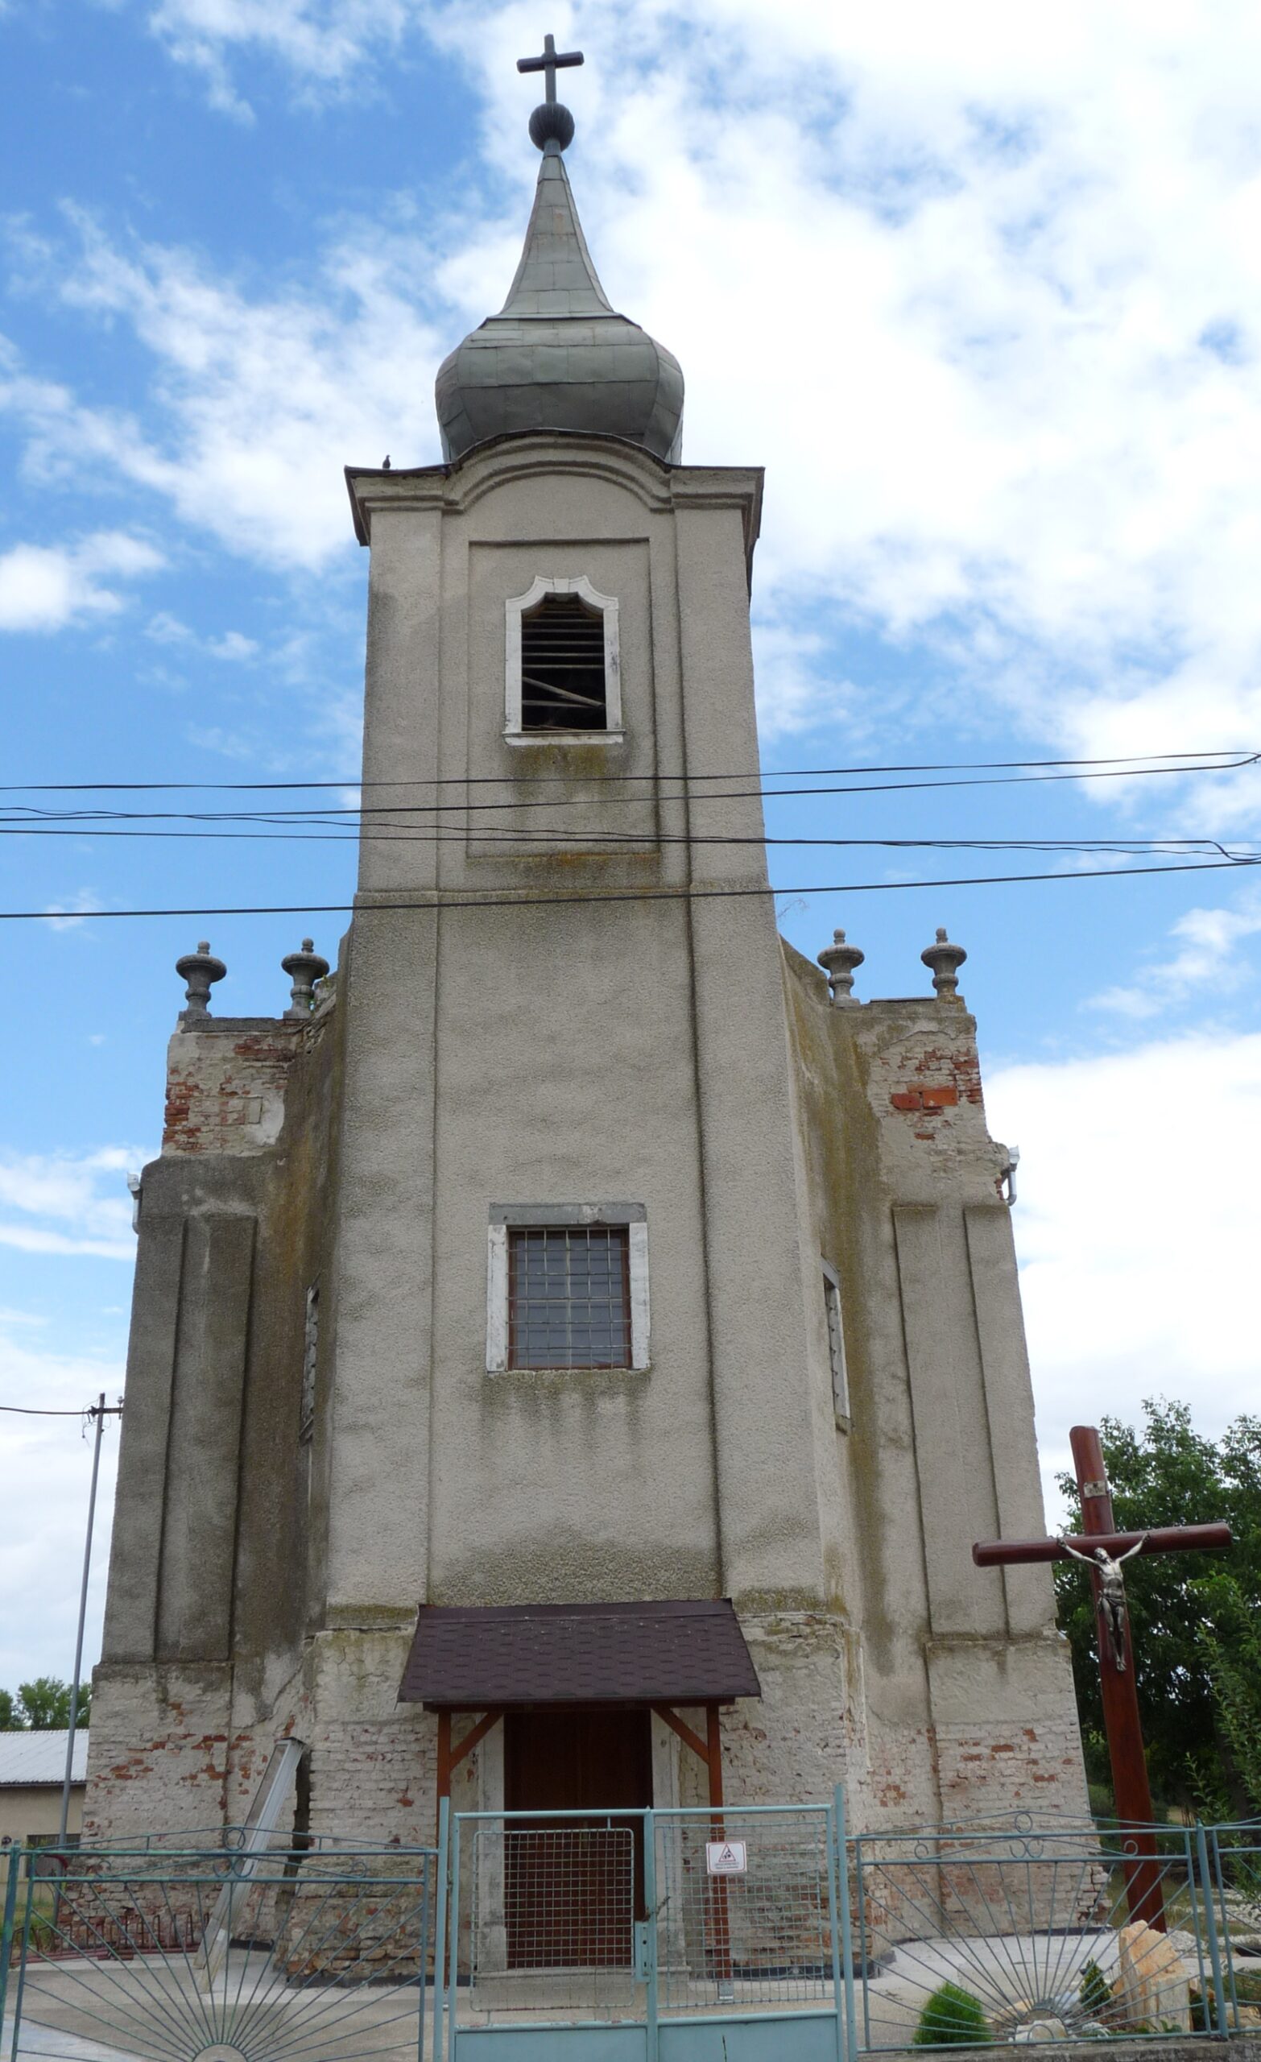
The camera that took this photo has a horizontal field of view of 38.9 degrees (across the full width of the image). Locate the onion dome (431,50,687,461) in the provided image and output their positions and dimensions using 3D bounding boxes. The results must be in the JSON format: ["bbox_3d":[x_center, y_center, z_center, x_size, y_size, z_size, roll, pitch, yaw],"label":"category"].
[{"bbox_3d":[-0.989,-10.242,24.205,3.264,8.826,3.264,-1,-21,-2],"label":"onion dome"}]

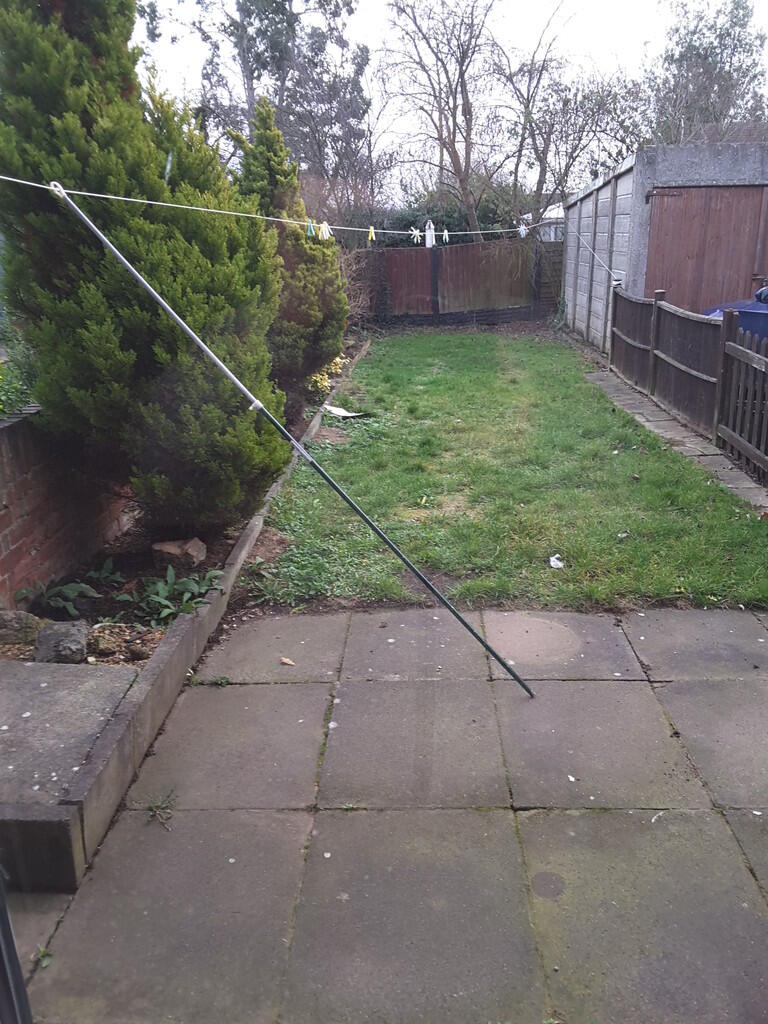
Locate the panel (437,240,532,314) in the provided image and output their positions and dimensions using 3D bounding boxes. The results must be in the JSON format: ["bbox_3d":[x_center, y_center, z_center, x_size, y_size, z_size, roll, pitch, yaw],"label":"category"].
[{"bbox_3d":[1.818,-4.237,16.427,1.780,1.200,0.050,-1,17,2],"label":"panel"}]

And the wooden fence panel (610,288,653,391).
[{"bbox_3d":[2.631,-1.838,9.766,0.050,0.900,1.860,-1,17,2],"label":"wooden fence panel"}]

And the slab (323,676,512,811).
[{"bbox_3d":[0.109,0.801,3.171,0.591,0.050,0.810,-1,17,2],"label":"slab"}]

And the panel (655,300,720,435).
[{"bbox_3d":[2.553,-1.258,7.875,0.050,0.900,1.880,-1,17,2],"label":"panel"}]

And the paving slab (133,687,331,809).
[{"bbox_3d":[-0.486,0.810,3.195,0.591,0.050,0.810,-1,17,2],"label":"paving slab"}]

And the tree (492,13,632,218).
[{"bbox_3d":[3.428,-6.648,17.724,2.599,5.531,2.600,-1,17,2],"label":"tree"}]

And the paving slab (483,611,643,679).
[{"bbox_3d":[0.733,0.573,3.866,0.591,0.050,0.690,-1,17,2],"label":"paving slab"}]

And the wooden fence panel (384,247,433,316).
[{"bbox_3d":[0.432,-4.157,16.501,0.900,1.170,0.050,-1,17,2],"label":"wooden fence panel"}]

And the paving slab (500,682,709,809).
[{"bbox_3d":[0.708,0.793,3.147,0.591,0.050,0.810,-1,17,2],"label":"paving slab"}]

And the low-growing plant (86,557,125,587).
[{"bbox_3d":[-1.356,0.273,4.477,0.165,0.110,0.150,-1,17,2],"label":"low-growing plant"}]

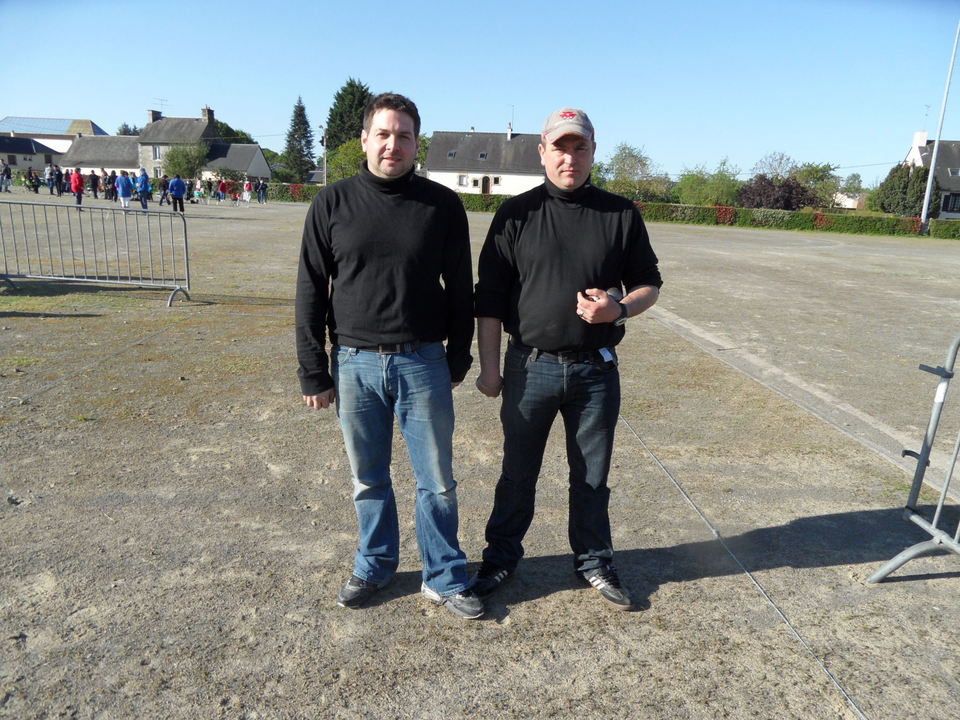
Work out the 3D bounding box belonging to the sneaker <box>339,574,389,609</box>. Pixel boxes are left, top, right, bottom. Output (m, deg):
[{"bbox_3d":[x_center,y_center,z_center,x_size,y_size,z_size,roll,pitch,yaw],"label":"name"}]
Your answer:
[{"bbox_3d":[-0.406,0.829,2.539,0.108,0.105,0.290,10,16,29],"label":"sneaker"}]

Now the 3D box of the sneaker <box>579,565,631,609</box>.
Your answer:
[{"bbox_3d":[0.475,0.837,2.573,0.105,0.110,0.285,-9,18,-37],"label":"sneaker"}]

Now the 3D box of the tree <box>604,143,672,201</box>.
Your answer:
[{"bbox_3d":[10.752,-12.198,45.291,4.800,4.945,4.800,2,14,0],"label":"tree"}]

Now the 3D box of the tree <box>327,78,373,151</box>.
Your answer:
[{"bbox_3d":[-12.592,-21.457,64.826,5.472,11.467,5.472,2,14,0],"label":"tree"}]

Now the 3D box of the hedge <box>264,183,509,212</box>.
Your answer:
[{"bbox_3d":[-6.742,-11.029,45.683,18.473,1.200,0.900,7,15,18],"label":"hedge"}]

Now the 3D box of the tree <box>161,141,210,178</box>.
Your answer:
[{"bbox_3d":[-27.780,-18.126,63.000,4.500,5.140,4.300,2,14,0],"label":"tree"}]

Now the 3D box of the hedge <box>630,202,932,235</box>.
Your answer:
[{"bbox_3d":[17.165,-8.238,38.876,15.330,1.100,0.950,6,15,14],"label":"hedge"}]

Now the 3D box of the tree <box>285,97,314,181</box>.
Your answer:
[{"bbox_3d":[-15.060,-17.548,55.528,2.693,8.327,2.693,2,14,0],"label":"tree"}]

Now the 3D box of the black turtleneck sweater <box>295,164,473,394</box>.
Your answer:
[{"bbox_3d":[-0.321,-0.251,2.262,0.600,0.800,0.300,1,14,-6],"label":"black turtleneck sweater"}]

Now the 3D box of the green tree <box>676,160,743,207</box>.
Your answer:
[{"bbox_3d":[16.307,-12.203,47.500,4.900,4.080,4.000,2,14,0],"label":"green tree"}]

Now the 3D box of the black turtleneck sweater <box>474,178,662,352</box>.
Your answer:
[{"bbox_3d":[0.302,-0.317,2.290,0.640,0.600,0.350,2,14,0],"label":"black turtleneck sweater"}]

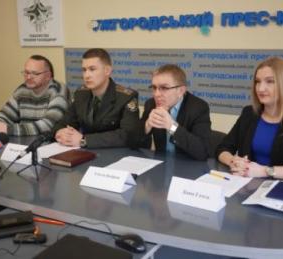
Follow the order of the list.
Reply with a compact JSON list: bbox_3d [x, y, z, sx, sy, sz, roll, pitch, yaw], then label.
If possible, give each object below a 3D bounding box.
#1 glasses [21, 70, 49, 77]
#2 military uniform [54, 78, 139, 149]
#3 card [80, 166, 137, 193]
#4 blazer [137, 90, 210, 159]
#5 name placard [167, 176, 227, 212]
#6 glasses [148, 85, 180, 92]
[{"bbox_3d":[-0.737,-0.390,2.780,0.140,0.040,0.135,4,22,21],"label":"glasses"},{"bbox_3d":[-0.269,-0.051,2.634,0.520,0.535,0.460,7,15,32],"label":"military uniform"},{"bbox_3d":[-0.147,0.217,1.801,0.216,0.070,0.131,7,14,30],"label":"card"},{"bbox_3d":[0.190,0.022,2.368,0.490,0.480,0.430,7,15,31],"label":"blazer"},{"bbox_3d":[0.222,0.249,1.593,0.214,0.089,0.094,7,15,32],"label":"name placard"},{"bbox_3d":[0.135,-0.230,2.240,0.140,0.042,0.135,9,20,37],"label":"glasses"}]

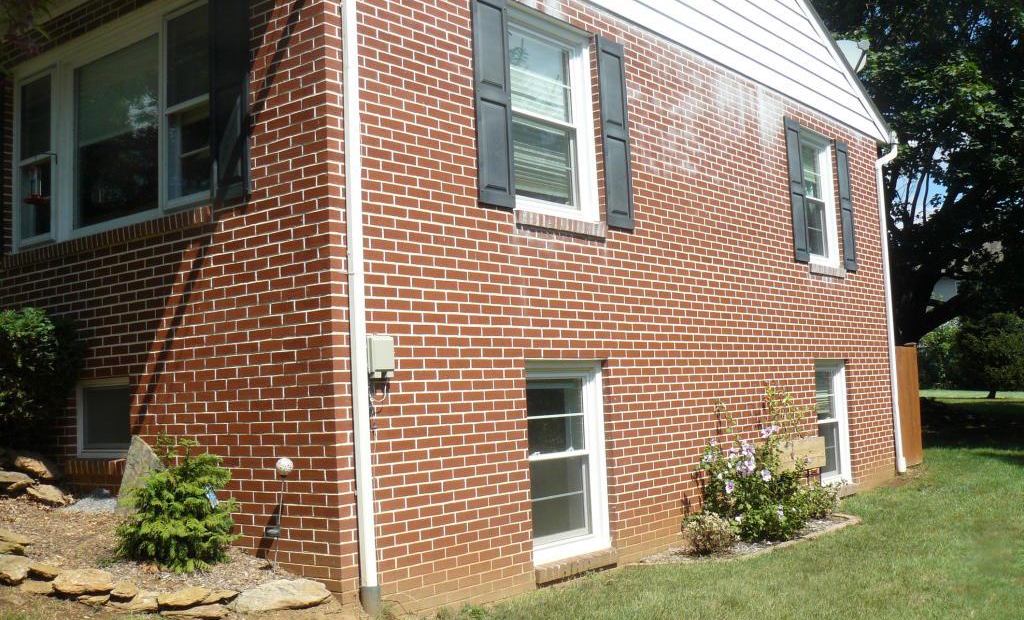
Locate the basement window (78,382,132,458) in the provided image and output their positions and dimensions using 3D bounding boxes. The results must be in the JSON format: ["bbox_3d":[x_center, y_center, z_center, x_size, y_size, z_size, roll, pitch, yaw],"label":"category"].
[{"bbox_3d":[-2.719,0.734,7.239,0.790,0.535,0.080,-6,-6,38],"label":"basement window"}]

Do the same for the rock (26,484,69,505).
[{"bbox_3d":[-3.053,1.219,7.000,0.310,0.140,0.220,0,-5,-24],"label":"rock"}]

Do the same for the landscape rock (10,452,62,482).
[{"bbox_3d":[-3.177,1.050,7.100,0.340,0.170,0.240,-2,-5,-8],"label":"landscape rock"}]

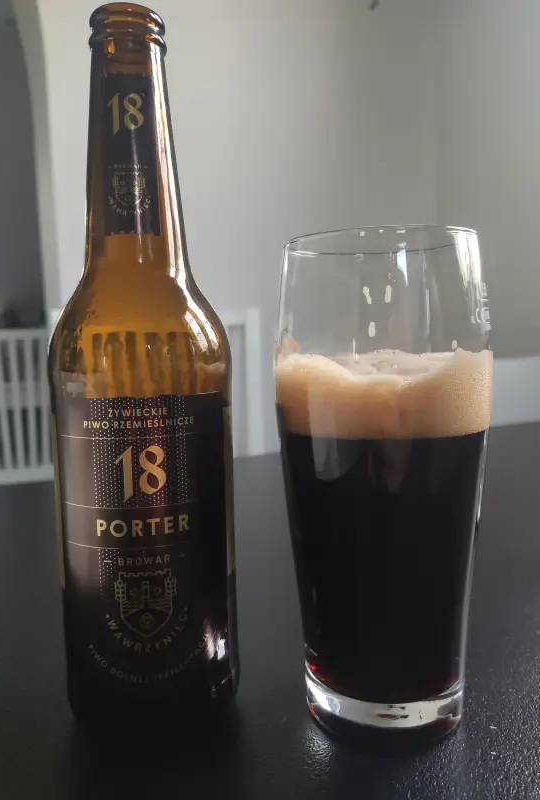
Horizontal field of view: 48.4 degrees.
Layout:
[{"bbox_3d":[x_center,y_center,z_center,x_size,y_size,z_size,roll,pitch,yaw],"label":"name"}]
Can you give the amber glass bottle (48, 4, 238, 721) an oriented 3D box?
[{"bbox_3d":[-0.048,-0.007,0.230,0.068,0.260,0.068,-2,6,-10],"label":"amber glass bottle"}]

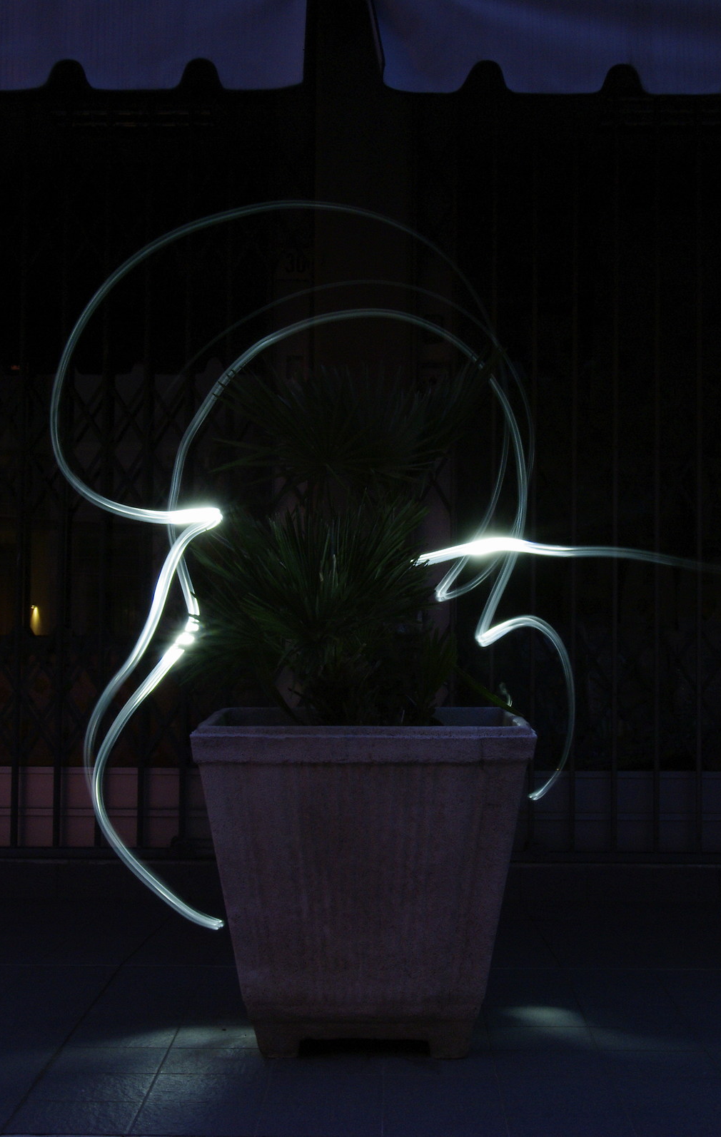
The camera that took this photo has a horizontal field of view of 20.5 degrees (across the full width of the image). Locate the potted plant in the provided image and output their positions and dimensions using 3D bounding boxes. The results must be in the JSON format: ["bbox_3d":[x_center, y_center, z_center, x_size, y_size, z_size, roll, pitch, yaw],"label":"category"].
[{"bbox_3d":[-0.010,0.250,3.880,0.650,1.310,0.640,0,-1,0],"label":"potted plant"}]

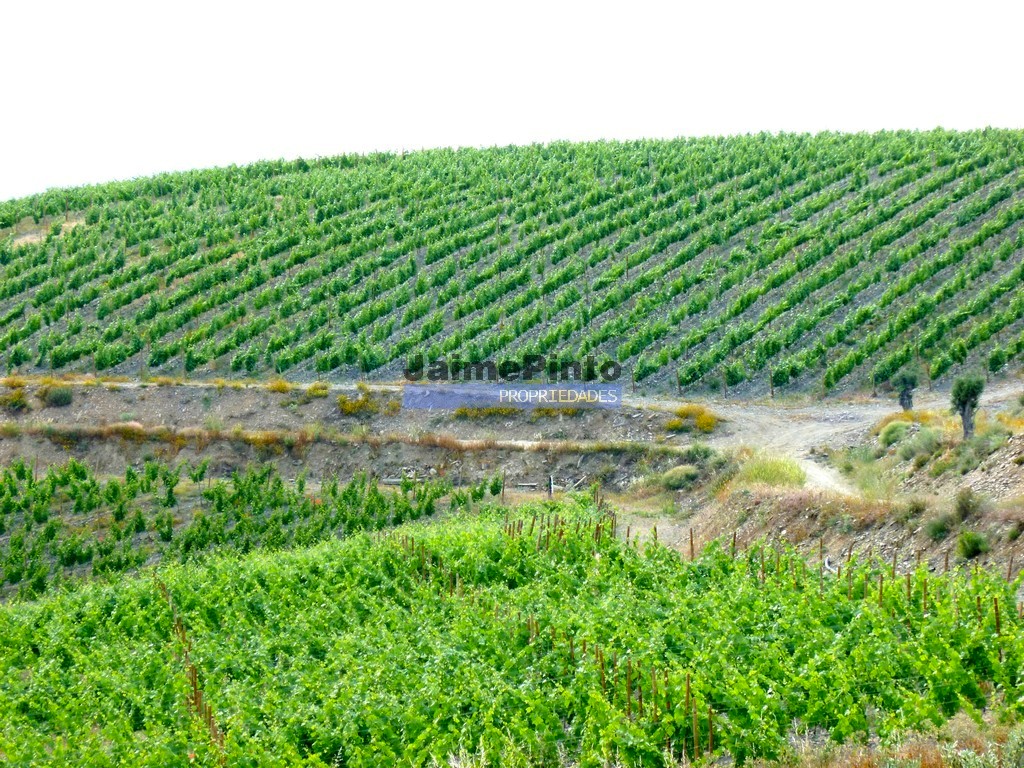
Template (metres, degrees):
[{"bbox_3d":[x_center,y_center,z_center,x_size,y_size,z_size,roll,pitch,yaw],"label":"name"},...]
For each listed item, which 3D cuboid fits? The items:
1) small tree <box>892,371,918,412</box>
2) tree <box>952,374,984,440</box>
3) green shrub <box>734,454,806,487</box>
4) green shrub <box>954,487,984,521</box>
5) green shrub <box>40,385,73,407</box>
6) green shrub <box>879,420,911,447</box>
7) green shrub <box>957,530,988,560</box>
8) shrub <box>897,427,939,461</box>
[{"bbox_3d":[17.229,0.285,272.000,1.138,2.014,1.138,0,1,0],"label":"small tree"},{"bbox_3d":[17.451,0.862,238.000,1.303,2.529,1.303,0,1,0],"label":"tree"},{"bbox_3d":[8.239,2.757,198.000,2.295,1.020,1.836,0,1,0],"label":"green shrub"},{"bbox_3d":[13.551,3.539,184.000,0.889,1.007,0.800,0,1,0],"label":"green shrub"},{"bbox_3d":[-23.610,0.596,322.000,1.659,1.140,1.410,0,1,0],"label":"green shrub"},{"bbox_3d":[14.100,1.825,229.000,1.180,0.958,1.062,0,1,0],"label":"green shrub"},{"bbox_3d":[13.047,4.576,176.000,0.907,0.850,0.816,0,1,0],"label":"green shrub"},{"bbox_3d":[14.527,2.162,222.000,1.429,1.287,1.287,0,1,0],"label":"shrub"}]

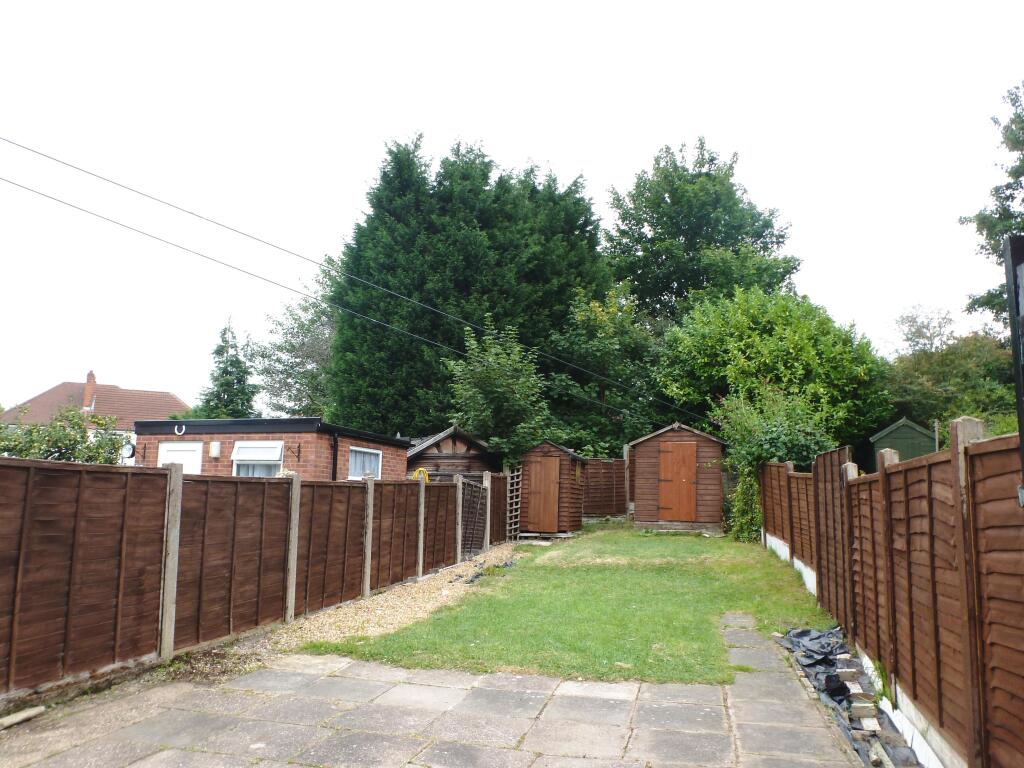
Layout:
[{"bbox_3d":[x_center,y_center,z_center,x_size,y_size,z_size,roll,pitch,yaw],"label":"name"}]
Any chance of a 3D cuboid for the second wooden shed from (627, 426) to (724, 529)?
[{"bbox_3d":[3.822,2.109,16.329,2.030,2.250,2.400,-1,-7,13],"label":"second wooden shed"}]

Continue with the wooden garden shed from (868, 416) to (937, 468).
[{"bbox_3d":[9.682,1.911,17.586,1.680,2.050,2.000,-2,-7,24],"label":"wooden garden shed"}]

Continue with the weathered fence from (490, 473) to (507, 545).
[{"bbox_3d":[-0.310,2.835,16.124,0.060,1.560,1.830,-1,-7,14],"label":"weathered fence"}]

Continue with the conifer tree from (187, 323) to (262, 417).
[{"bbox_3d":[-11.581,1.253,28.041,3.000,7.500,3.000,1,-7,0],"label":"conifer tree"}]

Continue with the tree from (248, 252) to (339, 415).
[{"bbox_3d":[-9.481,-0.153,30.232,5.200,10.872,5.000,1,-7,0],"label":"tree"}]

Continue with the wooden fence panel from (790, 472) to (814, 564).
[{"bbox_3d":[4.025,1.852,9.828,0.060,1.240,1.830,-1,-7,13],"label":"wooden fence panel"}]

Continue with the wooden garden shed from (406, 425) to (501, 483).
[{"bbox_3d":[-1.285,2.400,18.390,2.550,2.500,2.500,0,-7,5],"label":"wooden garden shed"}]

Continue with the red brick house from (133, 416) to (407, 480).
[{"bbox_3d":[-4.385,1.977,13.367,3.660,2.400,3.360,-1,-7,16],"label":"red brick house"}]

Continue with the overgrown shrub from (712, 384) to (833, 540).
[{"bbox_3d":[5.340,1.624,14.500,2.300,3.050,2.100,-1,-7,15],"label":"overgrown shrub"}]

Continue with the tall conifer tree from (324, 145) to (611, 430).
[{"bbox_3d":[-1.724,-2.288,25.467,9.600,13.718,7.500,1,-7,0],"label":"tall conifer tree"}]

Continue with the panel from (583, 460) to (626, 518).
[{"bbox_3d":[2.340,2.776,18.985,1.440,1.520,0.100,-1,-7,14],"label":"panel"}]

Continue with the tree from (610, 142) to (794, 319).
[{"bbox_3d":[7.121,-2.706,26.228,7.800,13.200,7.500,-1,-7,15],"label":"tree"}]

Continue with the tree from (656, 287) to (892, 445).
[{"bbox_3d":[7.923,0.491,21.108,6.900,6.949,5.500,1,-7,0],"label":"tree"}]

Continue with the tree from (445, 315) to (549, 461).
[{"bbox_3d":[-0.444,0.990,19.827,3.000,5.862,2.900,1,-7,0],"label":"tree"}]

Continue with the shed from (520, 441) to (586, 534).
[{"bbox_3d":[1.025,2.570,17.818,1.320,2.212,1.950,-1,-7,14],"label":"shed"}]

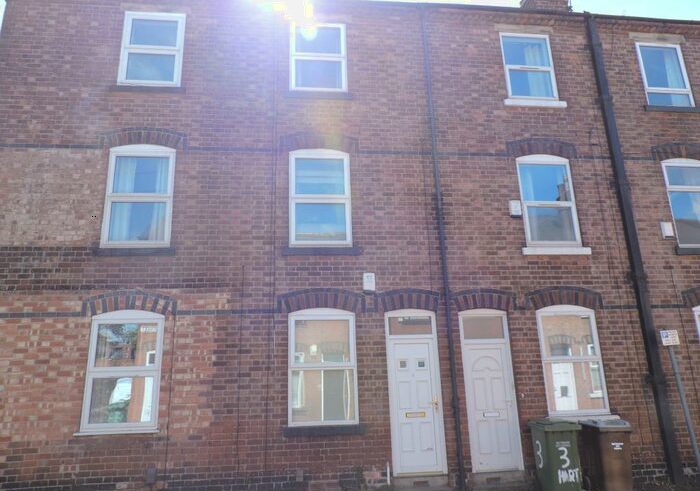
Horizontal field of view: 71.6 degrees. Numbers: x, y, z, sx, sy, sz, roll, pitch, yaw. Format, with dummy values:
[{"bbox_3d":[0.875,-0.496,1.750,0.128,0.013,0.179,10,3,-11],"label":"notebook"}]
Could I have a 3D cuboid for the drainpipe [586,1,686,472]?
[{"bbox_3d":[5.065,-0.485,8.869,0.170,8.865,0.130,0,-15,-7],"label":"drainpipe"}]

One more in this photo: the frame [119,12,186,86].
[{"bbox_3d":[-3.528,-3.498,8.714,1.066,1.520,0.100,0,-15,-6],"label":"frame"}]

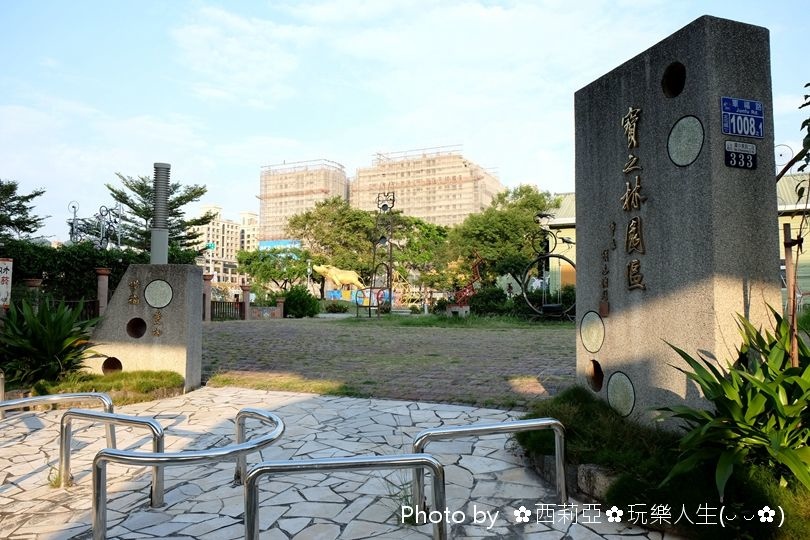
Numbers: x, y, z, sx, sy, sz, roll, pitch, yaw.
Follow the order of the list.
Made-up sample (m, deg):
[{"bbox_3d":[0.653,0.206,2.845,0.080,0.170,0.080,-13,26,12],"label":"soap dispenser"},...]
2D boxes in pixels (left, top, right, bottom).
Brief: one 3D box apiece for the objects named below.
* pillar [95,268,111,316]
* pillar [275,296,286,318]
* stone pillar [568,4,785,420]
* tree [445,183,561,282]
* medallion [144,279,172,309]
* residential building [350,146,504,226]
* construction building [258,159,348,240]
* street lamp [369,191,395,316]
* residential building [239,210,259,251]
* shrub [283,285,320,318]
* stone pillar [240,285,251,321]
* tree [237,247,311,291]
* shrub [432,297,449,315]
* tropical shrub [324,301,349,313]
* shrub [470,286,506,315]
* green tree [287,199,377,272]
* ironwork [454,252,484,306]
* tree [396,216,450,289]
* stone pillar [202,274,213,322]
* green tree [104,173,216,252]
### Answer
[{"bbox_3d":[-12.100,1.140,24.300,0.550,2.400,0.550,-2,-3,25],"label":"pillar"},{"bbox_3d":[-7.144,2.169,35.000,0.520,1.285,0.520,-2,-3,25],"label":"pillar"},{"bbox_3d":[2.451,-0.280,5.738,0.713,3.420,1.781,1,-3,-19],"label":"stone pillar"},{"bbox_3d":[6.648,-1.307,41.093,7.694,8.925,7.200,0,-2,0],"label":"tree"},{"bbox_3d":[-3.505,0.350,8.675,0.420,0.420,0.040,0,-2,0],"label":"medallion"},{"bbox_3d":[8.596,-13.356,221.491,44.000,48.425,36.000,-1,-3,25],"label":"residential building"},{"bbox_3d":[-38.408,-13.667,232.927,30.000,50.024,17.000,-1,-3,25],"label":"construction building"},{"bbox_3d":[-1.335,-0.937,34.500,1.477,7.156,1.200,-1,-3,0],"label":"street lamp"},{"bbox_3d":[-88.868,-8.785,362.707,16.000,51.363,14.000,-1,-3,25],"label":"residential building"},{"bbox_3d":[-6.048,1.841,35.500,2.221,1.987,2.000,-1,-3,0],"label":"shrub"},{"bbox_3d":[-8.559,1.744,32.600,0.500,1.932,0.500,-2,-3,25],"label":"stone pillar"},{"bbox_3d":[-8.658,0.781,40.003,4.872,4.659,4.700,0,-2,0],"label":"tree"},{"bbox_3d":[2.221,2.221,38.000,1.001,1.126,1.000,-1,-3,0],"label":"shrub"},{"bbox_3d":[-4.961,2.644,44.000,1.738,0.869,1.400,-1,-3,0],"label":"tropical shrub"},{"bbox_3d":[5.025,1.992,36.949,2.314,1.979,2.200,0,-2,0],"label":"shrub"},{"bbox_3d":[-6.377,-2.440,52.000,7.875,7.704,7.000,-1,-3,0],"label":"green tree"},{"bbox_3d":[3.557,0.524,33.500,1.654,2.978,1.100,-1,-3,0],"label":"ironwork"},{"bbox_3d":[1.249,-0.341,46.057,4.089,7.420,4.500,0,-2,0],"label":"tree"},{"bbox_3d":[-9.753,1.407,30.000,0.500,2.370,0.500,-2,-3,25],"label":"stone pillar"},{"bbox_3d":[-10.867,-0.888,27.063,4.978,6.889,5.000,0,-2,0],"label":"green tree"}]

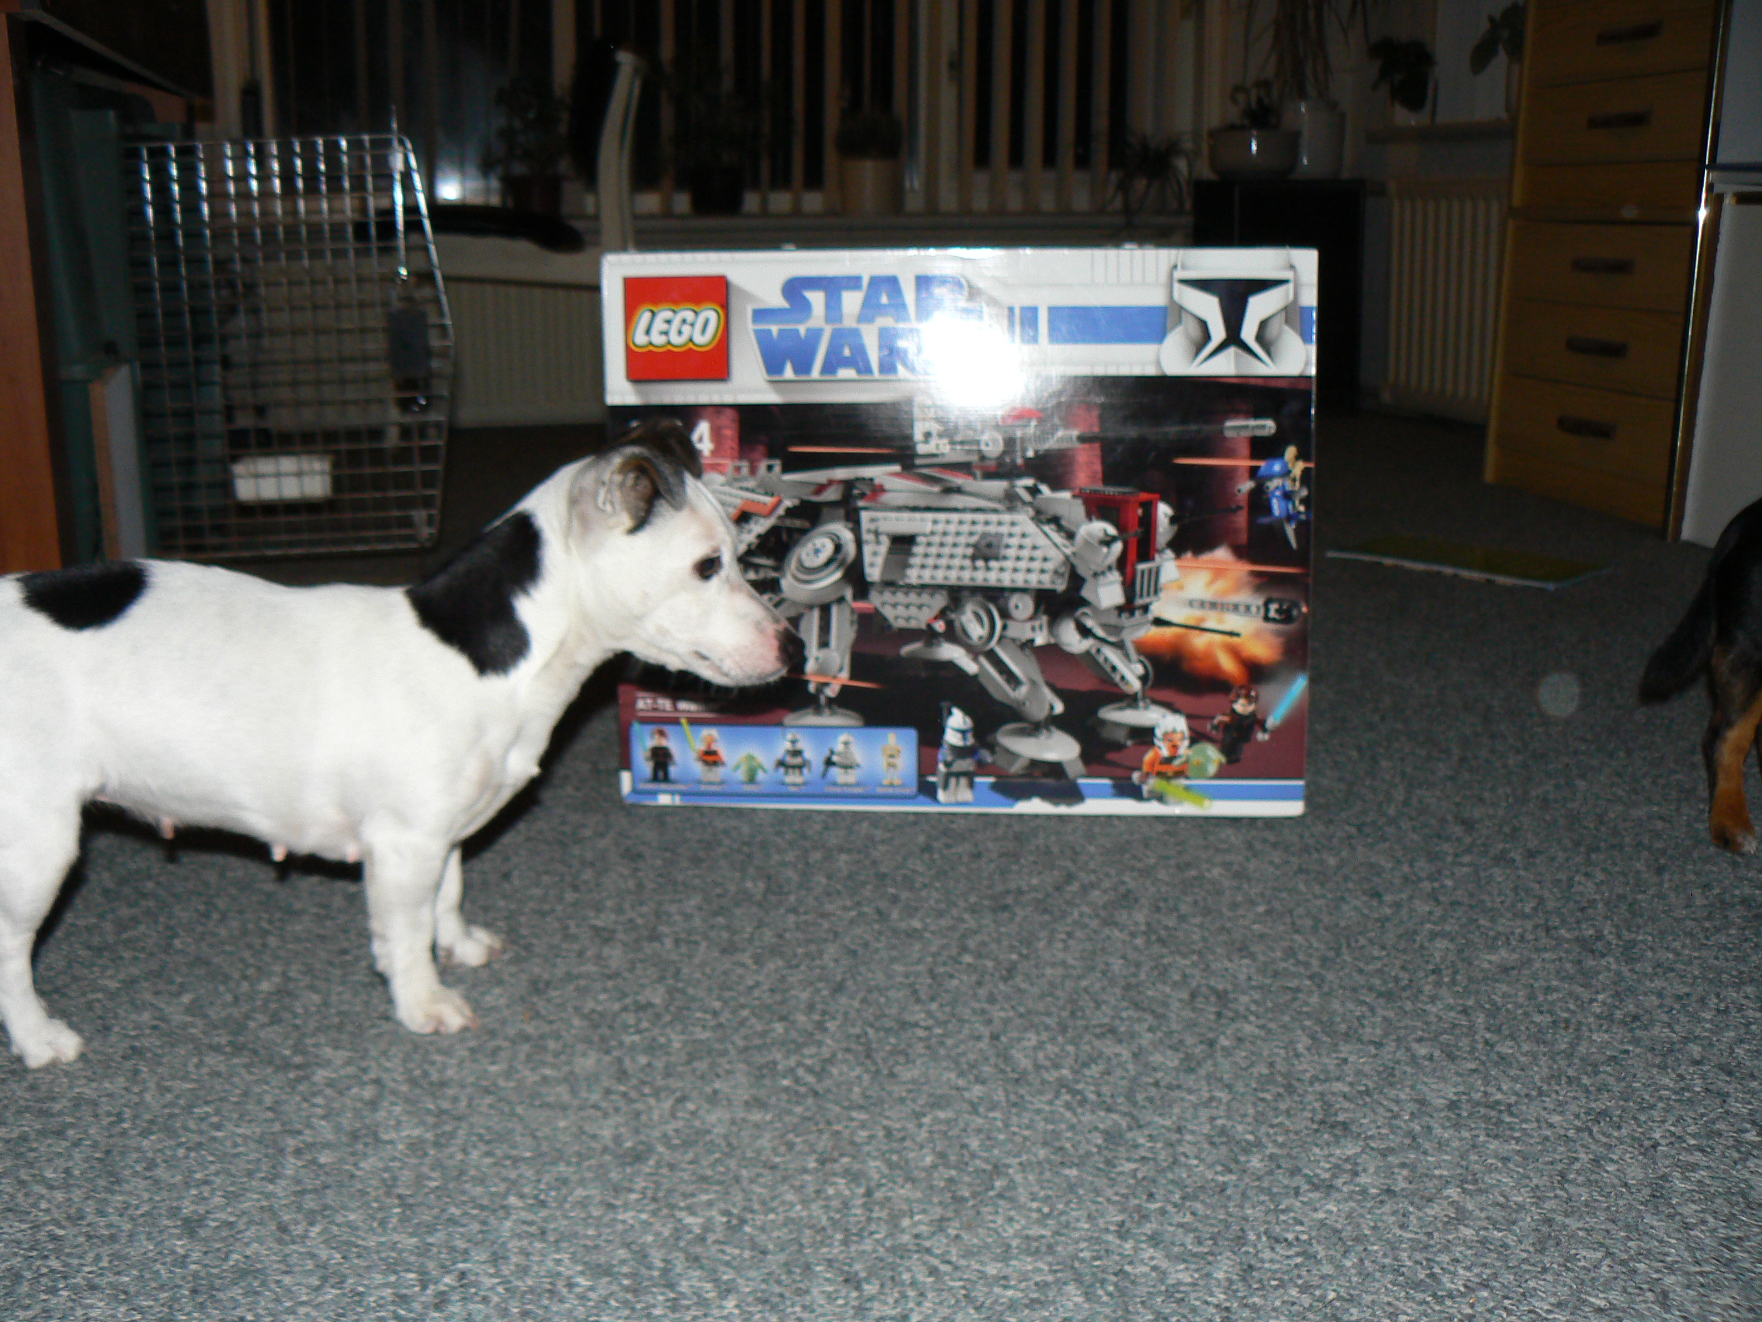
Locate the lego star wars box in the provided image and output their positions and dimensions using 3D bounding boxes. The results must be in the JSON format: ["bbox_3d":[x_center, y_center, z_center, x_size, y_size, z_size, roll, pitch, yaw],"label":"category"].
[{"bbox_3d":[0.055,-0.091,1.292,0.480,0.380,0.086,0,11,5],"label":"lego star wars box"}]

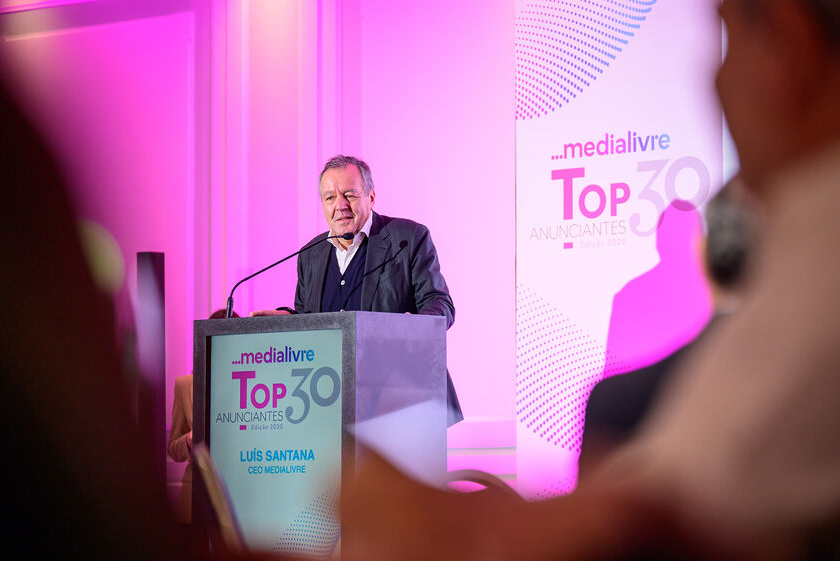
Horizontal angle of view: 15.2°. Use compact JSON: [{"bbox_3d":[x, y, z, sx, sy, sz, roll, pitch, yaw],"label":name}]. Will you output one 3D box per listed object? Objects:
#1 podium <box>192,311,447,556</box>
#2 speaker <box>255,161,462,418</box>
[{"bbox_3d":[-0.290,0.689,9.021,0.653,1.160,0.366,-4,-5,43],"label":"podium"},{"bbox_3d":[-0.170,0.463,9.470,0.600,1.673,0.480,-3,-5,36],"label":"speaker"}]

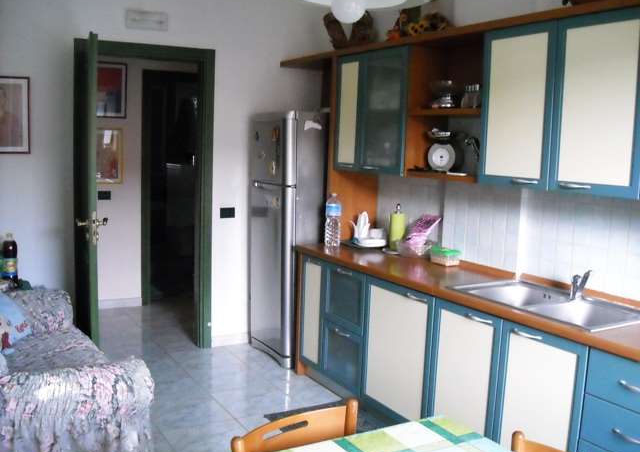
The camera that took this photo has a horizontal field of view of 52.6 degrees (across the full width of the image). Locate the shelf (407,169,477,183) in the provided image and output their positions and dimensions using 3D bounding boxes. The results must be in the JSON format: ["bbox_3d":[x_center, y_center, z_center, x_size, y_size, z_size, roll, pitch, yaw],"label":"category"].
[{"bbox_3d":[0.781,-0.270,3.553,0.336,0.030,0.578,-3,9,-31],"label":"shelf"}]

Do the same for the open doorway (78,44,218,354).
[{"bbox_3d":[-1.264,-0.167,4.723,0.948,2.224,0.160,-1,8,-20],"label":"open doorway"}]

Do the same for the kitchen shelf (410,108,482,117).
[{"bbox_3d":[0.792,-0.603,3.510,0.336,0.030,0.578,-3,9,-31],"label":"kitchen shelf"}]

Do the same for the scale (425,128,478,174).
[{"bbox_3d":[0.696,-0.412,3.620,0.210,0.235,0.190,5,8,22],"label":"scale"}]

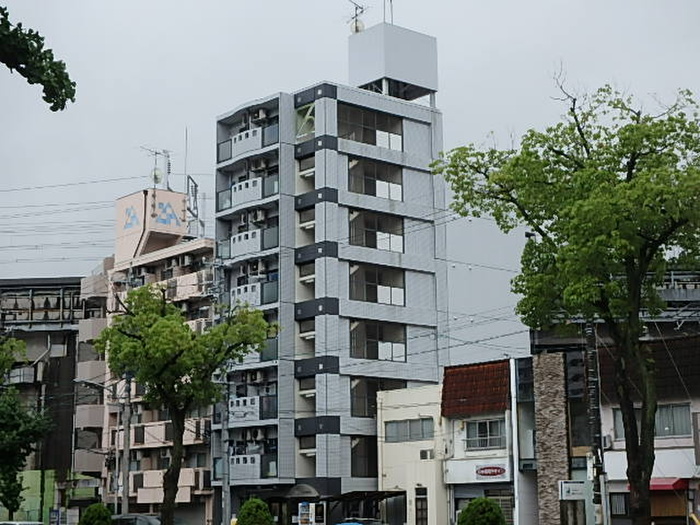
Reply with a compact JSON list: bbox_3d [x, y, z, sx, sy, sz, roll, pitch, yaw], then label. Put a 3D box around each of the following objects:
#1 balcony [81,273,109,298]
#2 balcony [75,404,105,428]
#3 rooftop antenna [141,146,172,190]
[{"bbox_3d":[-16.178,1.601,74.239,1.200,1.300,2.300,10,-16,-41],"label":"balcony"},{"bbox_3d":[-16.085,9.705,72.546,1.200,1.300,2.300,10,-16,-41],"label":"balcony"},{"bbox_3d":[-12.107,-5.834,72.300,0.950,2.450,2.000,-9,-15,36],"label":"rooftop antenna"}]

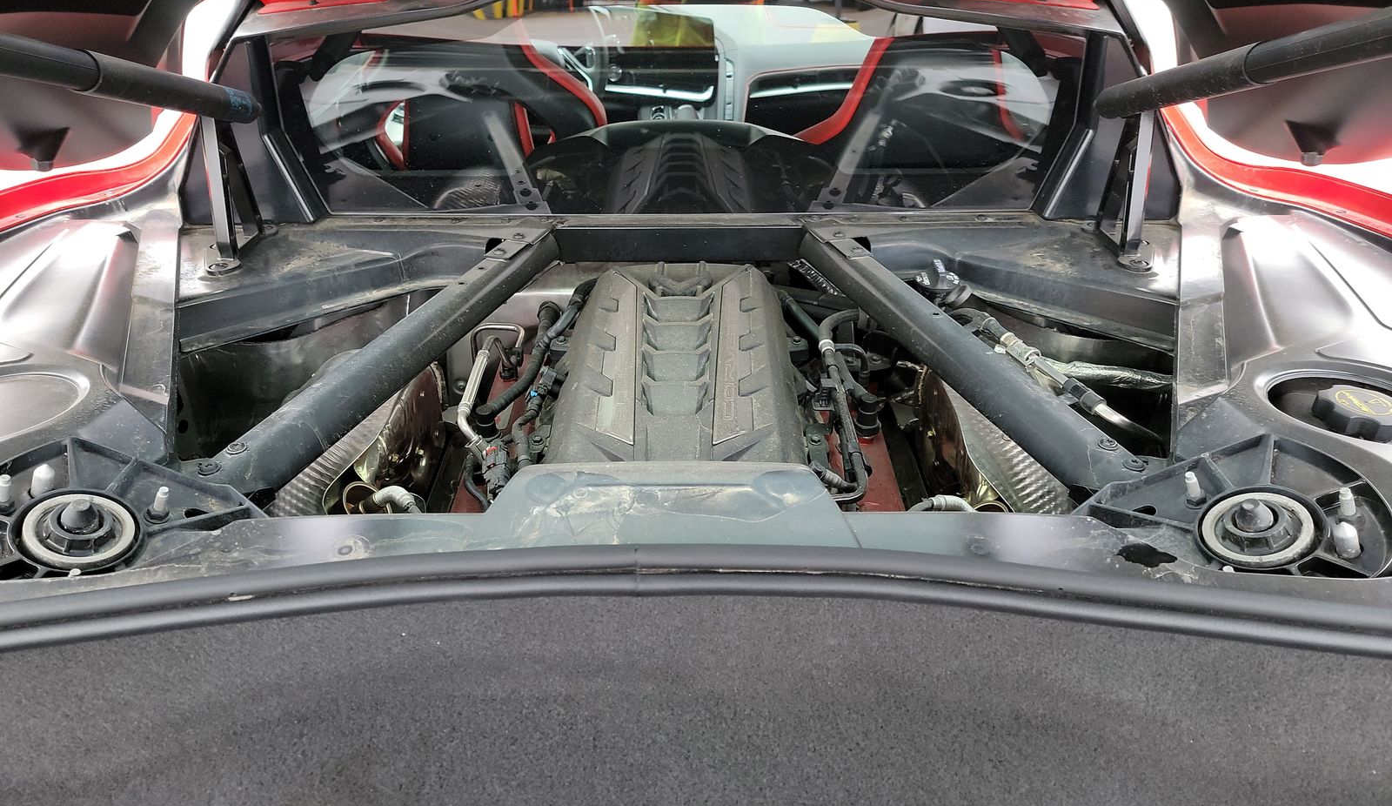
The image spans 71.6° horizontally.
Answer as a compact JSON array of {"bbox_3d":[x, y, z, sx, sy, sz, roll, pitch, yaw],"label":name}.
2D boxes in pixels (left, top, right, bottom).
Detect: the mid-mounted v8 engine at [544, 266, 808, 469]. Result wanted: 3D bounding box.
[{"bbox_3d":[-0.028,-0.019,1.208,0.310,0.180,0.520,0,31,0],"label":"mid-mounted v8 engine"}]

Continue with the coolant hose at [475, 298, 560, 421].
[{"bbox_3d":[-0.226,-0.066,1.264,0.100,0.085,0.290,0,31,0],"label":"coolant hose"}]

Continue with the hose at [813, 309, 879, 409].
[{"bbox_3d":[0.181,-0.060,1.227,0.085,0.075,0.200,0,31,0],"label":"hose"}]

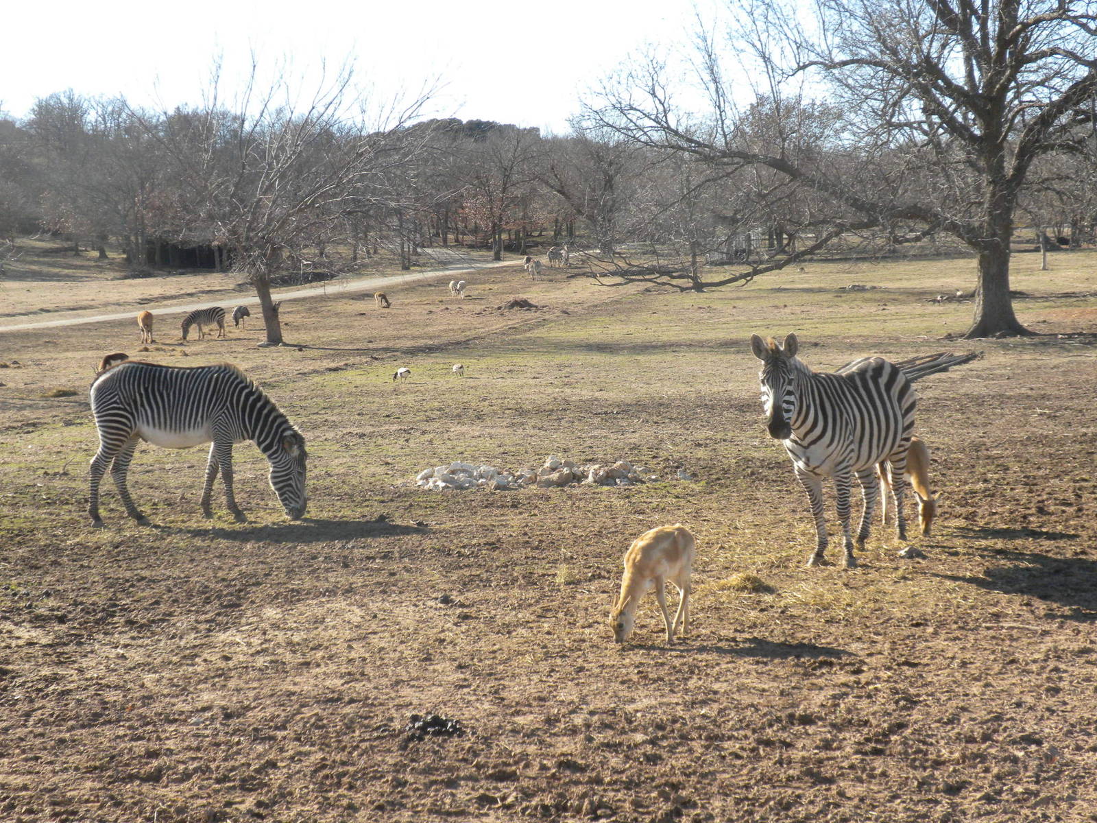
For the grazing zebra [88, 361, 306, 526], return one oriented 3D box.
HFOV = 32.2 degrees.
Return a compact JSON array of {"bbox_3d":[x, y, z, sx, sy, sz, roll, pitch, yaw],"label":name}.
[{"bbox_3d":[-3.078,0.272,16.750,1.900,1.420,0.540,0,4,-7],"label":"grazing zebra"}]

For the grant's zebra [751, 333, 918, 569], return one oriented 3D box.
[{"bbox_3d":[2.157,0.245,13.715,0.570,1.610,1.750,3,5,32],"label":"grant's zebra"}]

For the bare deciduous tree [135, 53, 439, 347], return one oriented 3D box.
[{"bbox_3d":[-9.364,-7.344,67.655,10.200,9.900,9.200,0,4,0],"label":"bare deciduous tree"}]

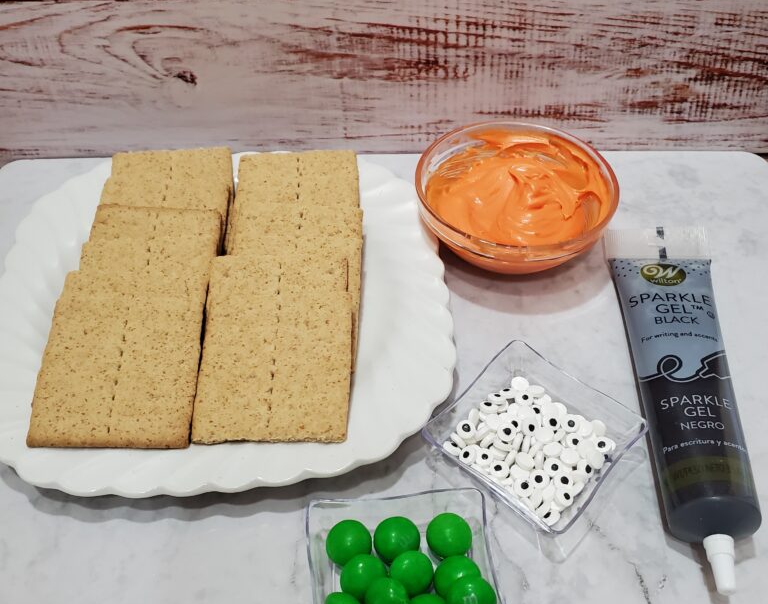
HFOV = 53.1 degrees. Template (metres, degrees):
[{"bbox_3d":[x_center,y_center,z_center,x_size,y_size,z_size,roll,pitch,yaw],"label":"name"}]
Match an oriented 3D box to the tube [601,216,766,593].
[{"bbox_3d":[0.122,0.024,0.306,0.052,0.034,0.183,6,49,4],"label":"tube"}]

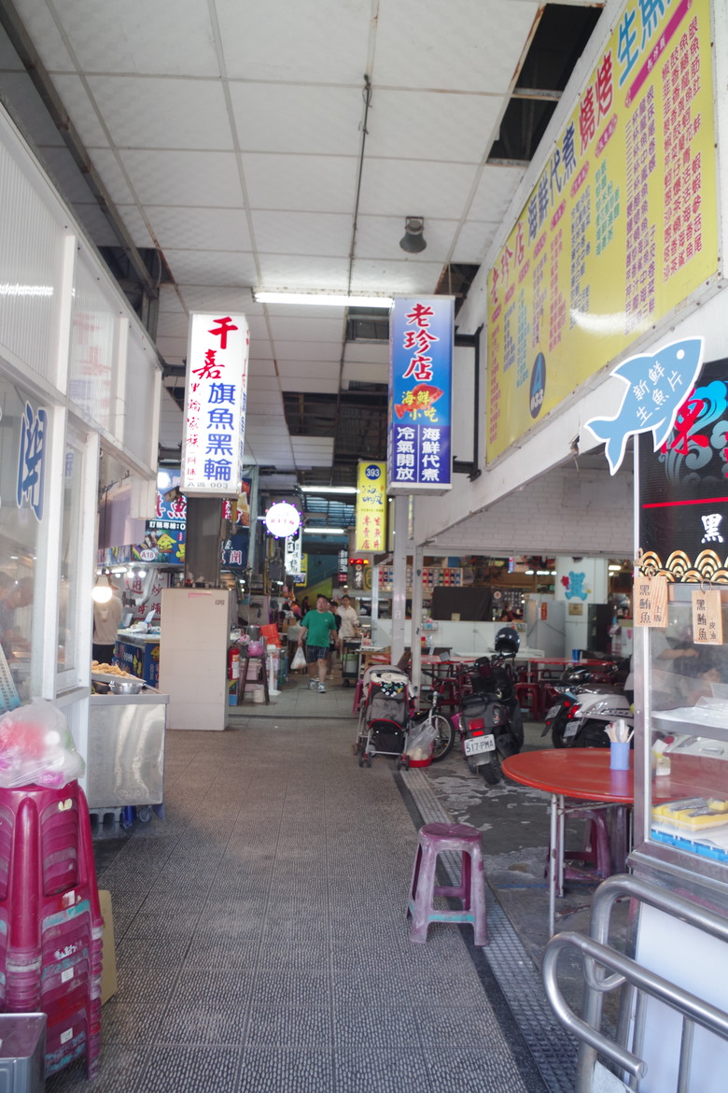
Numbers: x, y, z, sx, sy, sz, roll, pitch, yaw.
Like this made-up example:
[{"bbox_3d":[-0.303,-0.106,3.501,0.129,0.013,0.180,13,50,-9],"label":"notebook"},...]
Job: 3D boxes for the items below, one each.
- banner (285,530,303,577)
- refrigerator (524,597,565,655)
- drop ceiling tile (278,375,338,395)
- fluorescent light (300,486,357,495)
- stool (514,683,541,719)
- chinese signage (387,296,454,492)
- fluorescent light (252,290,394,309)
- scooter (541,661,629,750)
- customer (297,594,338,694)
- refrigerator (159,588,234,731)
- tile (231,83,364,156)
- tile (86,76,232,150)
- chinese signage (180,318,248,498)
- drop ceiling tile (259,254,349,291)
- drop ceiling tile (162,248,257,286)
[{"bbox_3d":[-1.750,0.145,20.374,0.400,1.200,0.220,2,-4,-3],"label":"banner"},{"bbox_3d":[3.108,1.723,14.210,0.560,1.580,0.600,2,-4,-11],"label":"refrigerator"},{"bbox_3d":[-0.550,-1.649,8.325,0.593,0.020,0.569,1,-4,-3],"label":"drop ceiling tile"},{"bbox_3d":[-0.622,-1.055,15.589,1.240,0.110,0.130,1,-4,-3],"label":"fluorescent light"},{"bbox_3d":[2.200,2.055,10.978,0.330,0.460,0.330,1,-4,-3],"label":"stool"},{"bbox_3d":[0.363,-0.969,5.335,0.400,1.220,0.300,2,-4,-3],"label":"chinese signage"},{"bbox_3d":[-0.179,-1.768,5.793,1.200,0.100,0.120,2,-4,-3],"label":"fluorescent light"},{"bbox_3d":[2.732,1.593,8.093,1.780,1.100,0.680,3,-4,-18],"label":"scooter"},{"bbox_3d":[-0.771,1.583,13.755,0.680,1.640,0.500,1,-4,2],"label":"customer"},{"bbox_3d":[-1.990,1.329,9.747,0.765,1.612,0.570,1,-4,-3],"label":"refrigerator"},{"bbox_3d":[-0.295,-1.944,3.746,0.593,0.020,0.569,1,-4,-3],"label":"tile"},{"bbox_3d":[-0.902,-1.965,3.727,0.605,0.020,0.590,1,-4,-3],"label":"tile"},{"bbox_3d":[-1.028,-0.966,5.675,0.373,1.232,0.300,1,-4,-3],"label":"chinese signage"},{"bbox_3d":[-0.391,-1.833,5.463,0.593,0.020,0.569,1,-4,-3],"label":"drop ceiling tile"},{"bbox_3d":[-1.008,-1.873,5.506,0.605,0.020,0.585,2,-4,-3],"label":"drop ceiling tile"}]

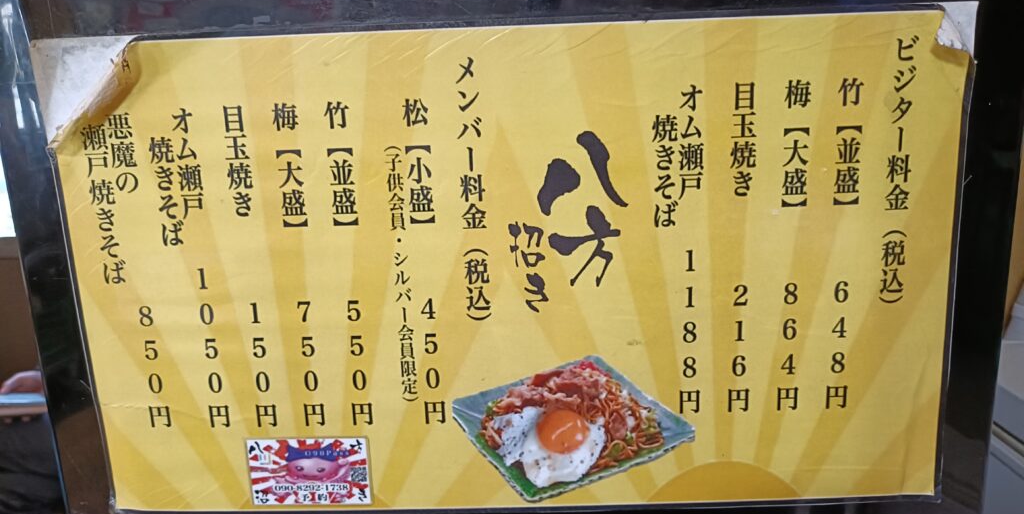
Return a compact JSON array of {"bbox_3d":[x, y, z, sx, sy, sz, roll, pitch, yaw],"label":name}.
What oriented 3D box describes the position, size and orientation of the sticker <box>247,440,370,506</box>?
[{"bbox_3d":[-0.107,0.115,0.394,0.064,0.038,0.002,-2,12,2],"label":"sticker"}]

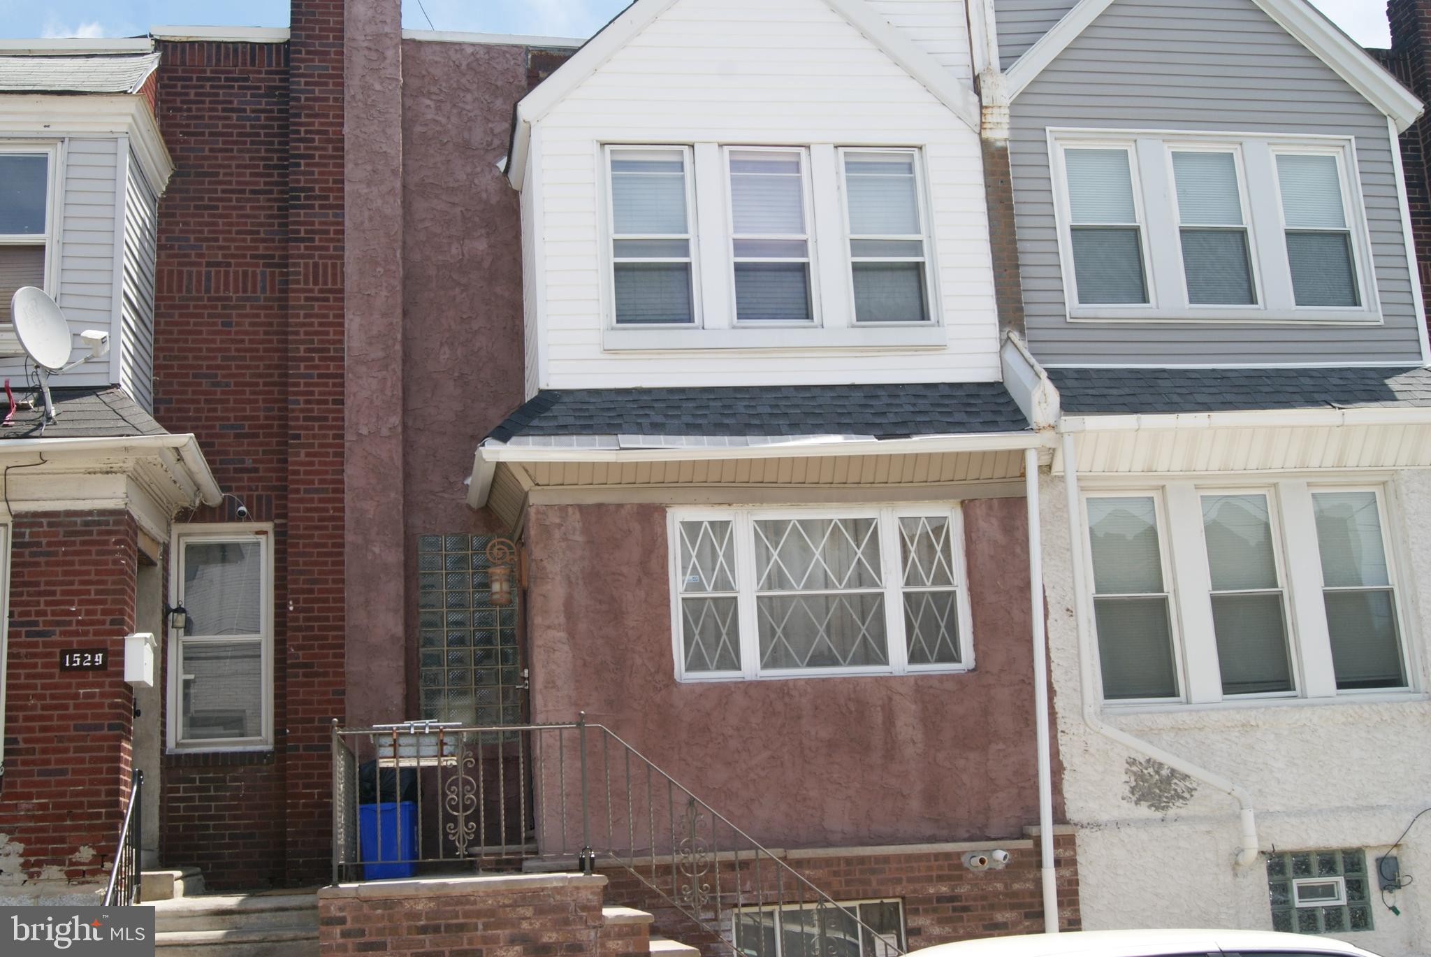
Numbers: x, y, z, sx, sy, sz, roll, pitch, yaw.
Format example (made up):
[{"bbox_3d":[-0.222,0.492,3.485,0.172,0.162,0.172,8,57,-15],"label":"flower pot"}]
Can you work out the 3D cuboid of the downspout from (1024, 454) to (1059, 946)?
[{"bbox_3d":[2.308,1.629,11.791,0.090,3.696,0.090,-1,-5,-10],"label":"downspout"}]

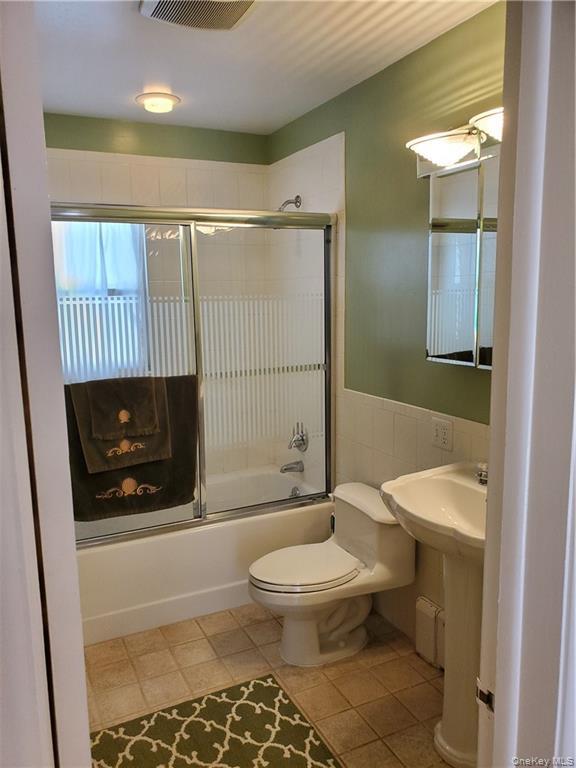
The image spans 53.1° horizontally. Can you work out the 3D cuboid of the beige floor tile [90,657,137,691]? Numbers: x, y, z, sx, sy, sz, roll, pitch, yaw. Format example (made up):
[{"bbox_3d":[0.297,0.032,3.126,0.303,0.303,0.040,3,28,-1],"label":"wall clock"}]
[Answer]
[{"bbox_3d":[-0.710,1.194,2.340,0.166,0.010,0.166,-6,10,-26],"label":"beige floor tile"}]

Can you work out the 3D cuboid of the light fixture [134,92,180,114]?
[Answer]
[{"bbox_3d":[-0.605,-1.304,2.701,0.207,0.045,0.207,-5,10,-26],"label":"light fixture"}]

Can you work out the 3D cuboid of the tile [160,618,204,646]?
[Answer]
[{"bbox_3d":[-0.467,1.115,2.577,0.165,0.010,0.165,-5,10,-26],"label":"tile"}]

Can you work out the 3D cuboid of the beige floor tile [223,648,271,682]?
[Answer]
[{"bbox_3d":[-0.174,1.172,2.411,0.166,0.010,0.166,-6,10,-26],"label":"beige floor tile"}]

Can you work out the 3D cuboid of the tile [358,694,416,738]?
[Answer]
[{"bbox_3d":[0.355,1.193,2.070,0.166,0.010,0.166,-5,10,-26],"label":"tile"}]

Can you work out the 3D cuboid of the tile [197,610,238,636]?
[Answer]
[{"bbox_3d":[-0.319,1.111,2.673,0.166,0.010,0.166,-5,10,-26],"label":"tile"}]

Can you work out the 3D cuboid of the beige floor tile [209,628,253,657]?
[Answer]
[{"bbox_3d":[-0.250,1.149,2.562,0.166,0.010,0.166,-6,10,-26],"label":"beige floor tile"}]

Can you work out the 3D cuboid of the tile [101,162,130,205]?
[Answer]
[{"bbox_3d":[-0.899,-1.053,3.025,0.152,0.203,0.010,-5,10,-26],"label":"tile"}]

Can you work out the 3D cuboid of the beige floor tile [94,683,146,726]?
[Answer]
[{"bbox_3d":[-0.619,1.186,2.136,0.165,0.010,0.165,-5,10,-26],"label":"beige floor tile"}]

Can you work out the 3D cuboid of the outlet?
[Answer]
[{"bbox_3d":[0.589,0.194,2.214,0.010,0.115,0.115,-5,10,-26],"label":"outlet"}]

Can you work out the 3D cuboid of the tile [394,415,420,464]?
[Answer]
[{"bbox_3d":[0.506,0.232,2.461,0.010,0.198,0.155,-6,10,-26],"label":"tile"}]

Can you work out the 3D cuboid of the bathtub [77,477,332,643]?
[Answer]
[{"bbox_3d":[-0.583,0.840,3.064,1.524,0.451,0.765,-6,10,-26],"label":"bathtub"}]

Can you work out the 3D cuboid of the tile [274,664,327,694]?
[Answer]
[{"bbox_3d":[0.054,1.153,2.277,0.165,0.010,0.165,-5,10,-26],"label":"tile"}]

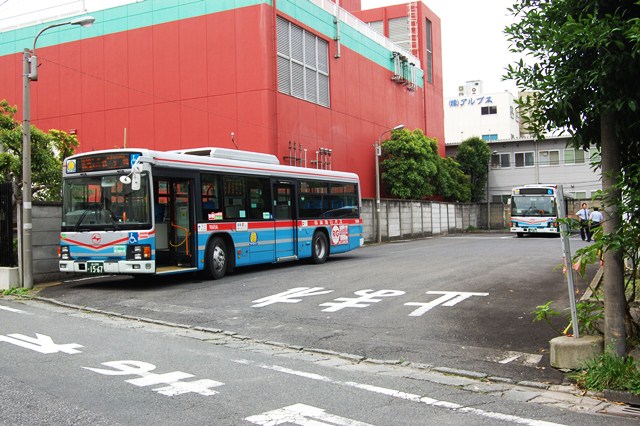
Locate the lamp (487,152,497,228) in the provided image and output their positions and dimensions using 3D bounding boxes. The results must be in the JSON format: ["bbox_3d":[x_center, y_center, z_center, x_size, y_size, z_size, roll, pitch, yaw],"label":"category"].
[{"bbox_3d":[12.938,-1.694,51.971,0.300,5.910,1.400,-1,-1,-18],"label":"lamp"}]

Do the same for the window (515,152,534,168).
[{"bbox_3d":[15.828,-4.084,53.500,1.500,1.200,0.150,-2,-1,26],"label":"window"}]

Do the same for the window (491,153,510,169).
[{"bbox_3d":[13.748,-3.921,52.600,1.497,1.238,0.100,-2,-2,19],"label":"window"}]

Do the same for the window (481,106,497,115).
[{"bbox_3d":[18.591,-11.188,76.000,1.720,0.950,0.150,-2,-1,23],"label":"window"}]

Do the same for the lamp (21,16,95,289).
[{"bbox_3d":[-5.384,-1.183,14.163,1.650,5.420,0.300,-2,-1,14],"label":"lamp"}]

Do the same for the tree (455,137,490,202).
[{"bbox_3d":[10.489,-2.022,47.500,2.468,6.443,2.468,-2,-2,19],"label":"tree"}]

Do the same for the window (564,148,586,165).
[{"bbox_3d":[18.691,-4.080,50.849,1.551,1.234,0.100,-2,-2,19],"label":"window"}]

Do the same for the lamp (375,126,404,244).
[{"bbox_3d":[3.475,-1.389,34.046,1.500,5.720,0.300,-2,-1,27],"label":"lamp"}]

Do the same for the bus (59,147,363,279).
[{"bbox_3d":[-2.028,-0.014,18.415,2.490,3.000,10.350,-2,-1,27],"label":"bus"}]

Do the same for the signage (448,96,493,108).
[{"bbox_3d":[16.343,-11.939,74.981,4.637,0.900,0.100,-2,-2,19],"label":"signage"}]

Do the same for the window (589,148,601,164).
[{"bbox_3d":[20.312,-4.132,50.275,1.550,1.198,0.100,-2,-2,19],"label":"window"}]

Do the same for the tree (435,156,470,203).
[{"bbox_3d":[9.543,-1.197,49.460,2.600,5.610,2.600,-2,-1,27],"label":"tree"}]

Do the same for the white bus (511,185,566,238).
[{"bbox_3d":[13.562,-0.107,42.142,2.490,3.000,10.700,-2,-1,23],"label":"white bus"}]

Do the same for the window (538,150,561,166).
[{"bbox_3d":[17.046,-4.019,51.432,1.523,1.241,0.100,-2,-2,19],"label":"window"}]

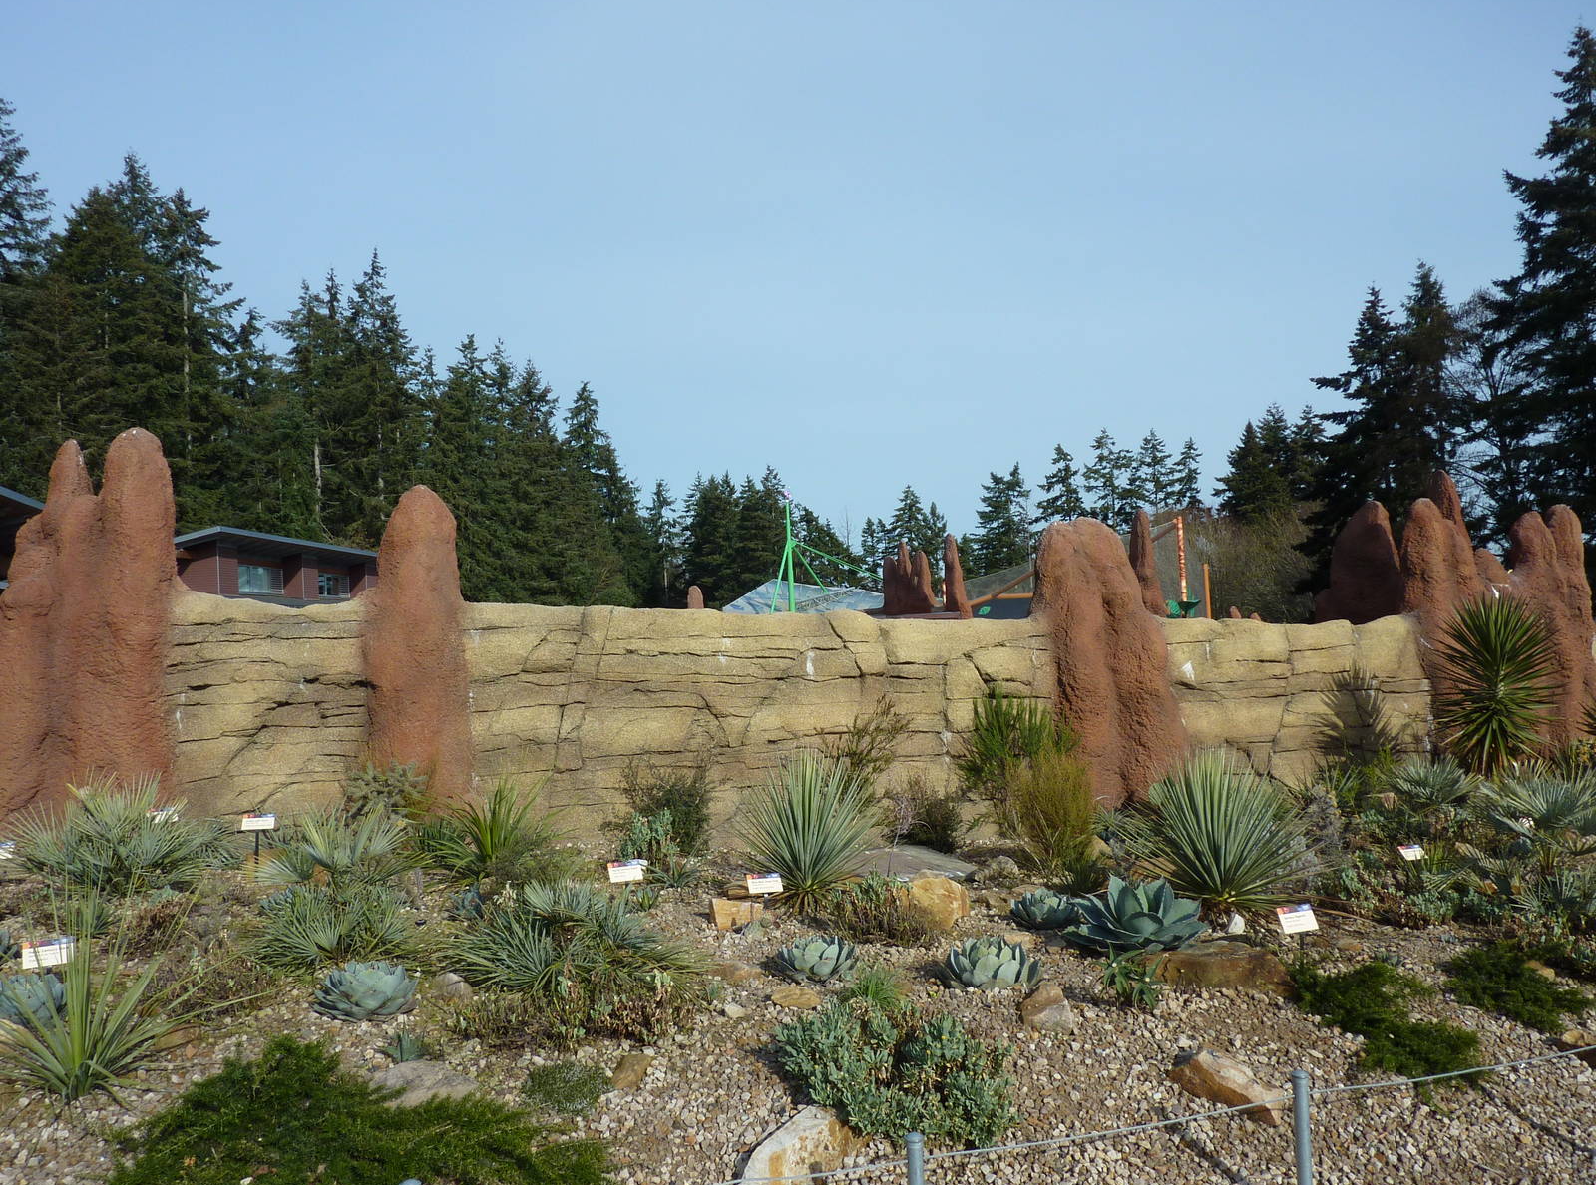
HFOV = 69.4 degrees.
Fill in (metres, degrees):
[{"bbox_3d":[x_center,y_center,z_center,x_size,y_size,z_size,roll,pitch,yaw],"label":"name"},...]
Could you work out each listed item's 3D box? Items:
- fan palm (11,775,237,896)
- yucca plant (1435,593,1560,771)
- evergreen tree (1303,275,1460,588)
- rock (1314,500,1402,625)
[{"bbox_3d":[-2.777,0.994,4.750,0.880,0.450,0.780,-1,-2,-31],"label":"fan palm"},{"bbox_3d":[4.426,0.636,7.300,0.790,1.220,0.780,-4,-2,31],"label":"yucca plant"},{"bbox_3d":[29.270,-7.812,58.000,8.000,17.000,8.000,-2,-1,0],"label":"evergreen tree"},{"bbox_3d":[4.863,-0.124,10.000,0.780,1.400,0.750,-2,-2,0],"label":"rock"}]

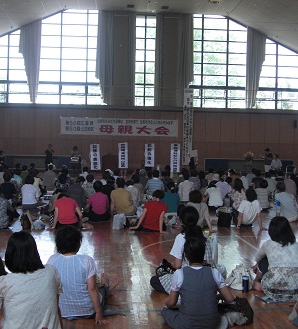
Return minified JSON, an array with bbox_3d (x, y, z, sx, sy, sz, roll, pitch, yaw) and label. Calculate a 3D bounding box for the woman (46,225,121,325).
[{"bbox_3d":[-0.596,0.920,5.220,0.620,0.760,0.900,1,1,6],"label":"woman"}]

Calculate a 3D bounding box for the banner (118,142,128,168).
[{"bbox_3d":[-1.338,-0.455,30.800,0.480,1.350,0.040,1,1,-4],"label":"banner"}]

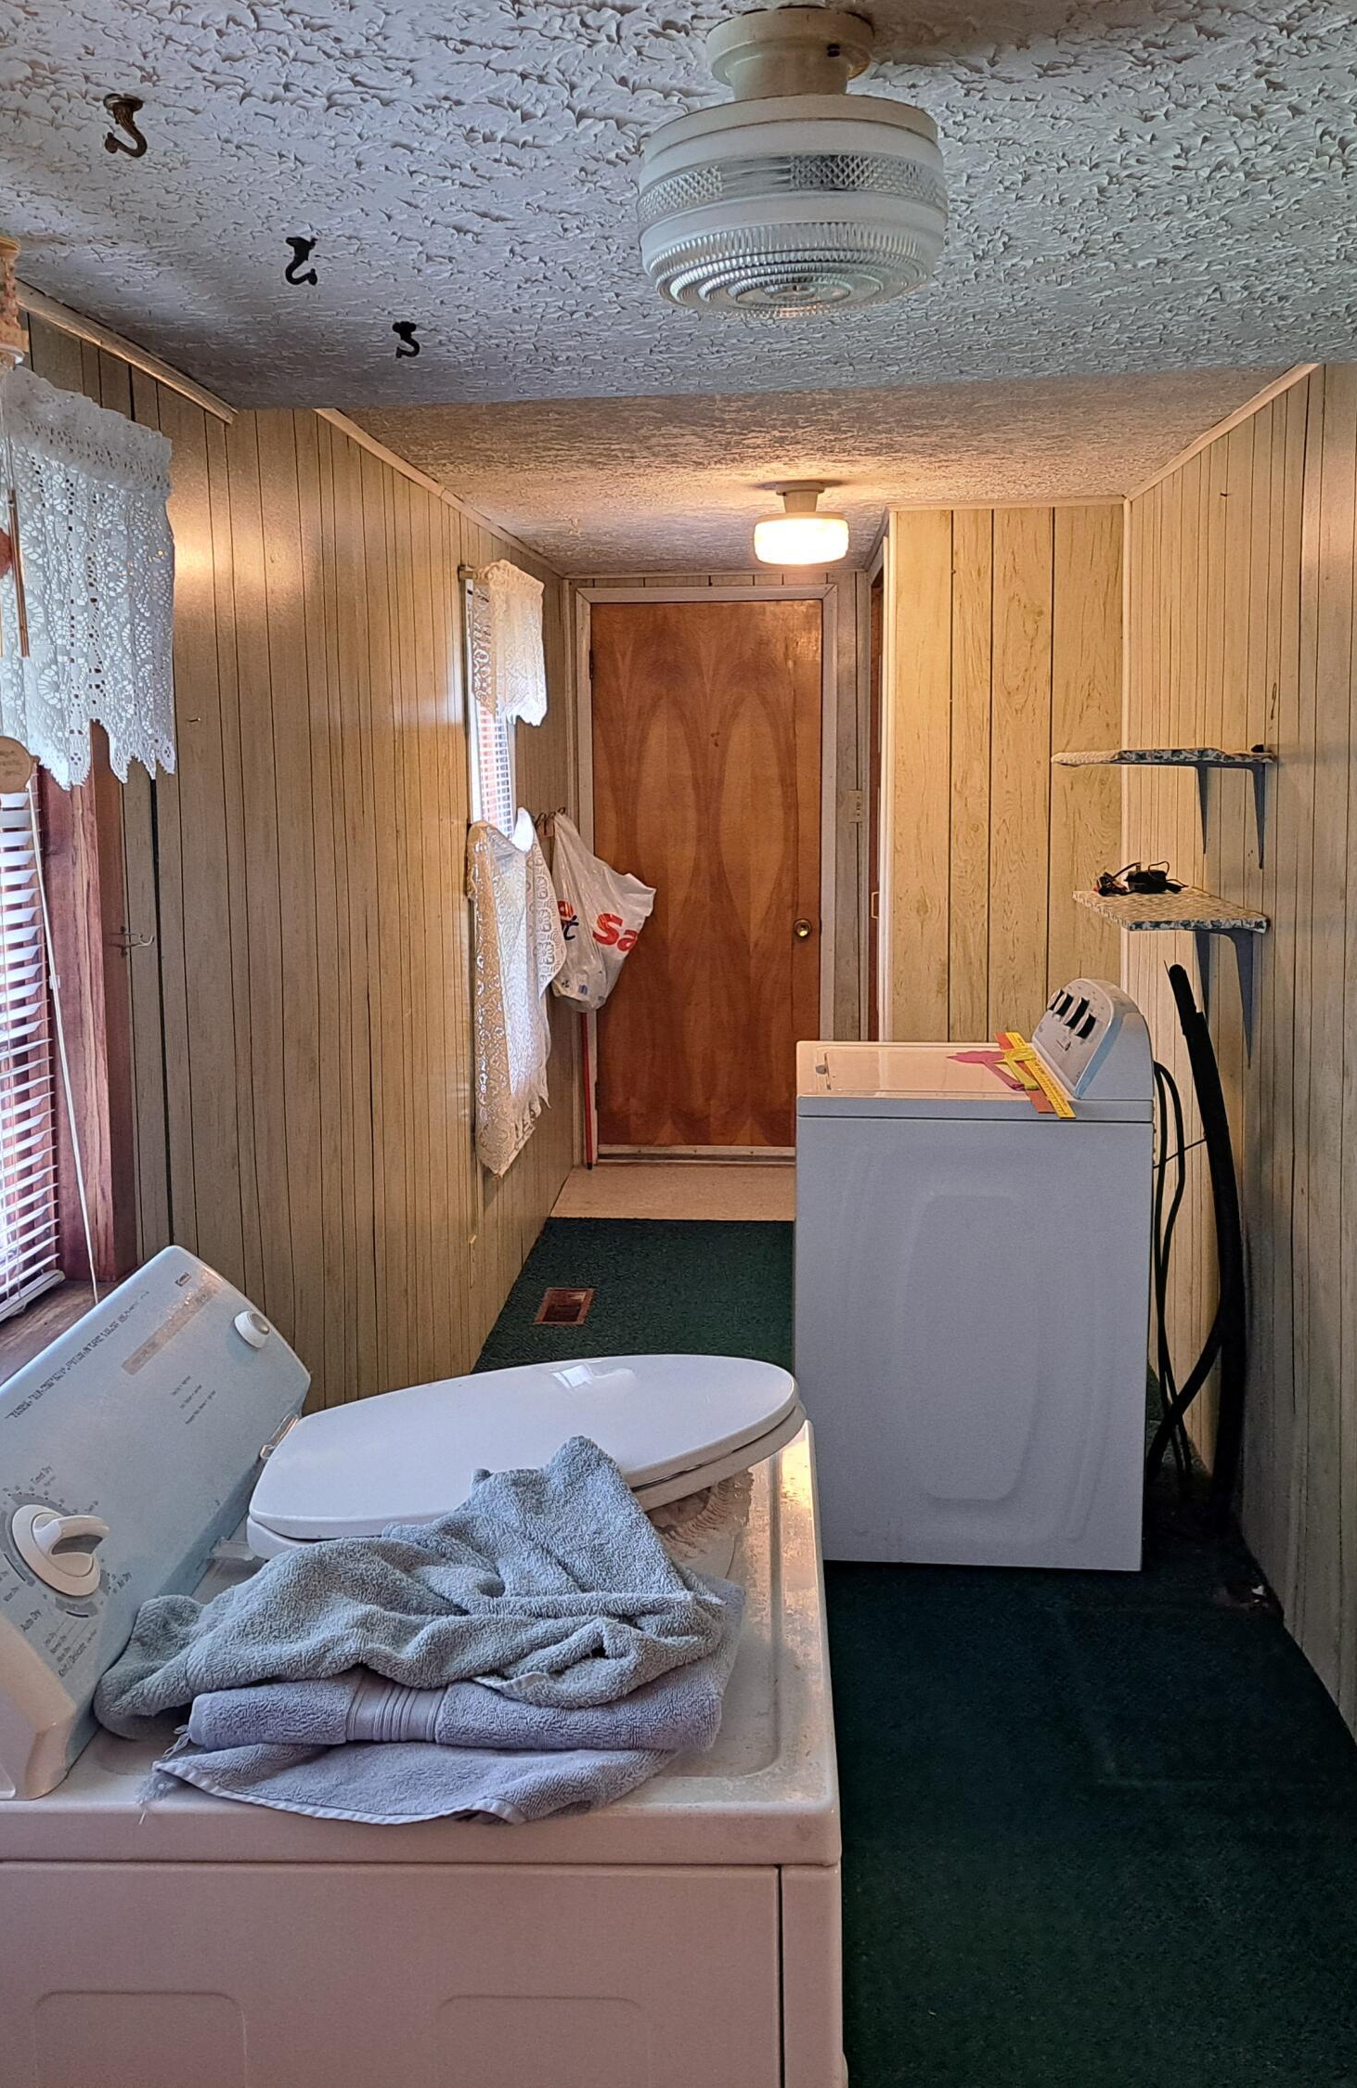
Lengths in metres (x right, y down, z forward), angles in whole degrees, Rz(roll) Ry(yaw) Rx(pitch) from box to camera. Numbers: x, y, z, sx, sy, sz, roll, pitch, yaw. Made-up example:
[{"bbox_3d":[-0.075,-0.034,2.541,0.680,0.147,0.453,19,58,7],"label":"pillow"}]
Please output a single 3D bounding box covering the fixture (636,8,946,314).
[{"bbox_3d":[0.085,-0.654,1.440,0.233,0.178,0.232,-1,9,4],"label":"fixture"}]

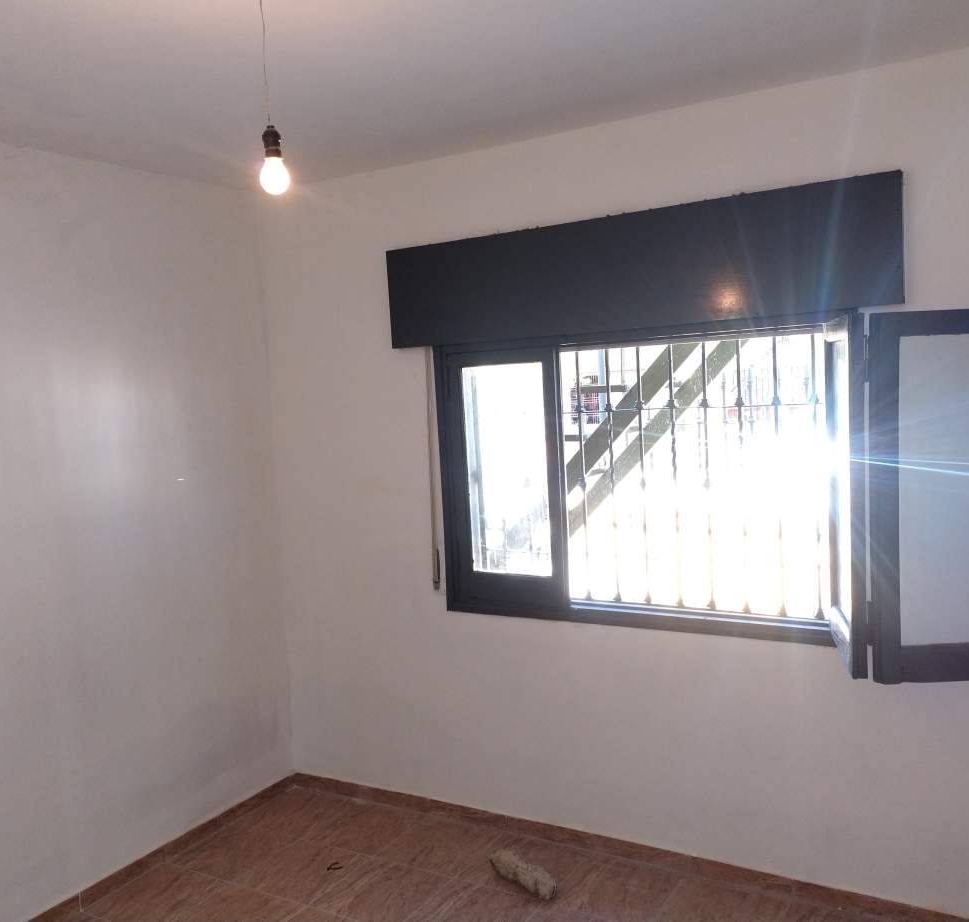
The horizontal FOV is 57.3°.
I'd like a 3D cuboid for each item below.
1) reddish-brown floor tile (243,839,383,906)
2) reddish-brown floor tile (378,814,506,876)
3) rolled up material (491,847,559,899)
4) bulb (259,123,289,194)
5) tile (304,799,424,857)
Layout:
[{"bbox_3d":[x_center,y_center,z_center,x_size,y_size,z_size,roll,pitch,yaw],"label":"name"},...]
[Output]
[{"bbox_3d":[-0.634,1.452,3.142,0.342,0.010,0.342,0,4,29],"label":"reddish-brown floor tile"},{"bbox_3d":[-0.169,1.423,3.278,0.342,0.010,0.342,0,4,29],"label":"reddish-brown floor tile"},{"bbox_3d":[0.131,1.384,2.984,0.085,0.082,0.270,-5,5,-39],"label":"rolled up material"},{"bbox_3d":[-0.412,-0.591,1.740,0.060,0.138,0.060,-2,4,0],"label":"bulb"},{"bbox_3d":[-0.464,1.425,3.444,0.342,0.010,0.342,0,4,29],"label":"tile"}]

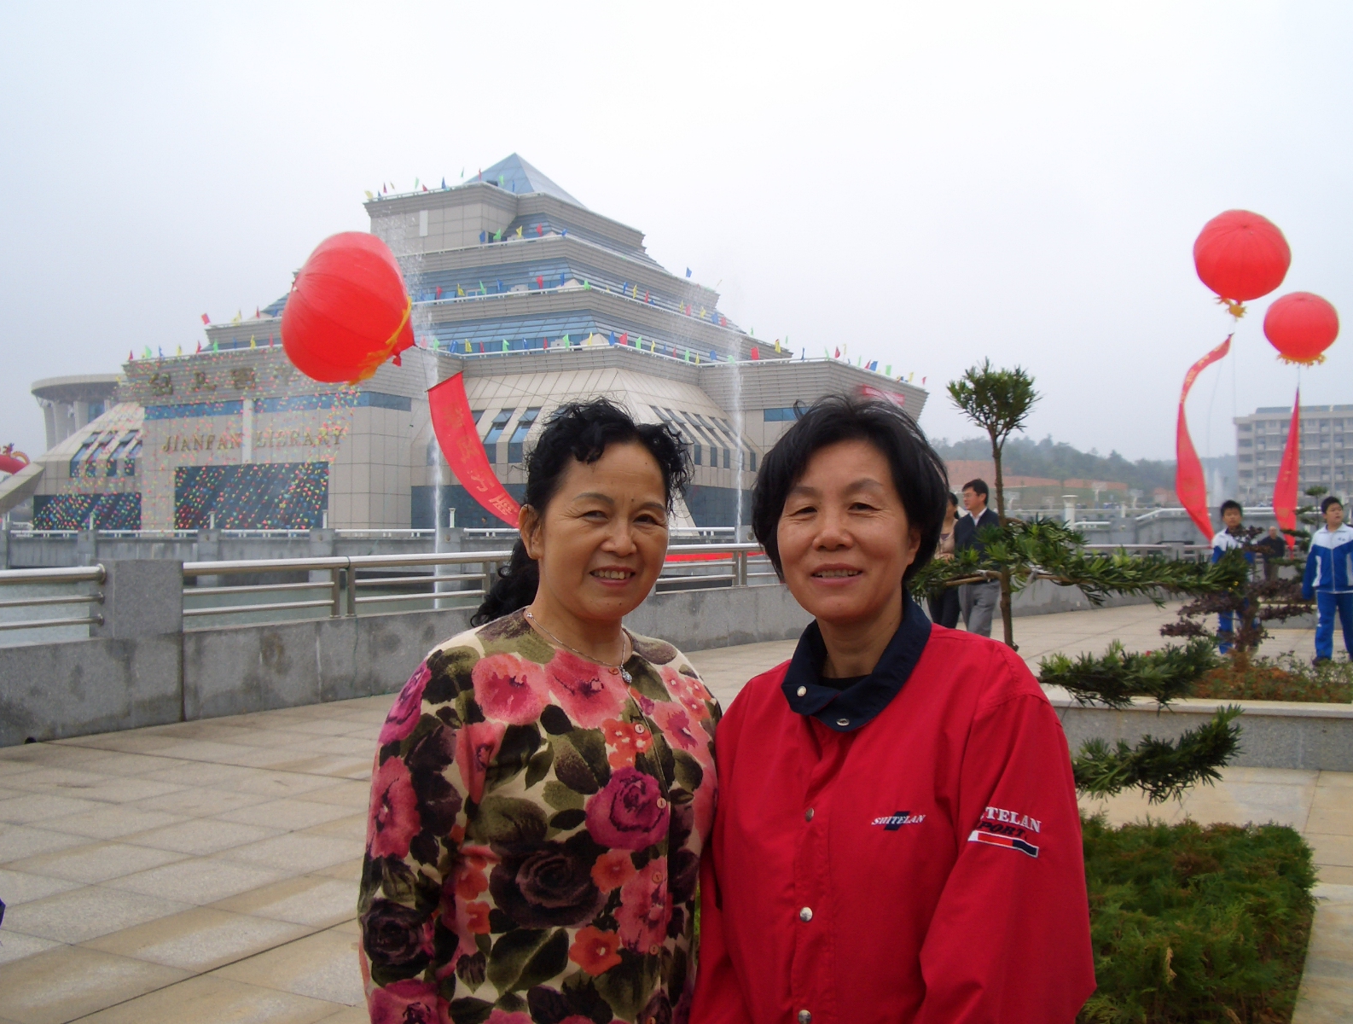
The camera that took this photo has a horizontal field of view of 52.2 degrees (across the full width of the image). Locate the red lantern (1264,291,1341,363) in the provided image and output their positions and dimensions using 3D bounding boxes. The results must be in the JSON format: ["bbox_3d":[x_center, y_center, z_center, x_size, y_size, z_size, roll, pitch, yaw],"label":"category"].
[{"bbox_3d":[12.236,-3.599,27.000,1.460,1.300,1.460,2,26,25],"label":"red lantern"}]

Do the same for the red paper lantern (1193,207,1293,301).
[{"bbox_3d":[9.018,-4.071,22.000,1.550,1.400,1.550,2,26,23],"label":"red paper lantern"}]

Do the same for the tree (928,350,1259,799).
[{"bbox_3d":[1.020,0.370,3.600,1.000,1.500,0.850,0,0,0],"label":"tree"}]

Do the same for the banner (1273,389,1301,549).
[{"bbox_3d":[12.165,-0.818,27.500,0.520,3.200,0.350,0,0,24],"label":"banner"}]

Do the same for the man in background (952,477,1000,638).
[{"bbox_3d":[2.180,0.610,10.000,0.540,1.700,0.420,0,0,37],"label":"man in background"}]

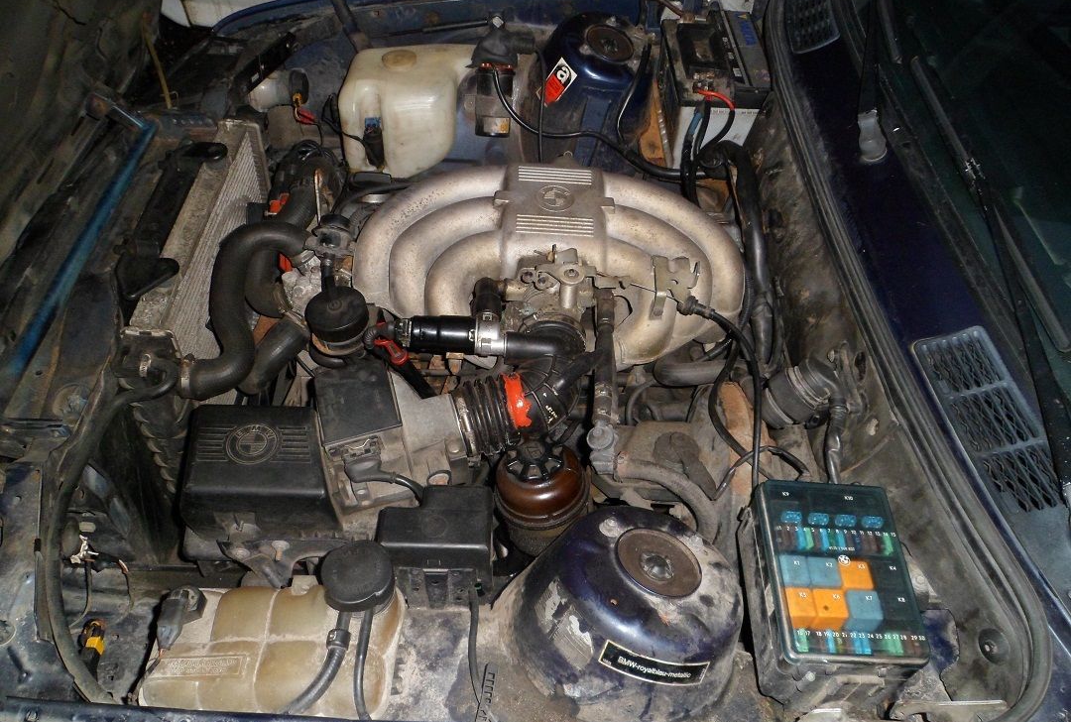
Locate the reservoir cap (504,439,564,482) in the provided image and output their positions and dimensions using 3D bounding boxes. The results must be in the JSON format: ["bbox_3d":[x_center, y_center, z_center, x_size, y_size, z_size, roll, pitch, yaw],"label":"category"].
[{"bbox_3d":[-0.001,0.111,0.917,0.064,0.030,0.064,1,49,0],"label":"reservoir cap"}]

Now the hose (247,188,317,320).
[{"bbox_3d":[-0.390,-0.173,1.283,0.071,0.078,0.250,1,49,0],"label":"hose"}]

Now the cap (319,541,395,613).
[{"bbox_3d":[-0.179,0.217,0.842,0.071,0.030,0.071,0,49,0],"label":"cap"}]

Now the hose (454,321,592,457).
[{"bbox_3d":[-0.017,0.034,1.004,0.160,0.110,0.140,1,49,0],"label":"hose"}]

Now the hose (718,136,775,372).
[{"bbox_3d":[0.322,-0.173,1.264,0.054,0.072,0.441,1,49,0],"label":"hose"}]

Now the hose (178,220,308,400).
[{"bbox_3d":[-0.380,-0.079,1.095,0.113,0.094,0.345,1,49,0],"label":"hose"}]

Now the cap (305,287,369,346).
[{"bbox_3d":[-0.252,-0.057,1.064,0.077,0.040,0.077,0,49,0],"label":"cap"}]

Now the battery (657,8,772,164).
[{"bbox_3d":[0.345,-0.535,1.675,0.175,0.185,0.278,1,49,0],"label":"battery"}]

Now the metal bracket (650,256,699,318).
[{"bbox_3d":[0.170,-0.089,1.025,0.057,0.060,0.050,1,49,0],"label":"metal bracket"}]

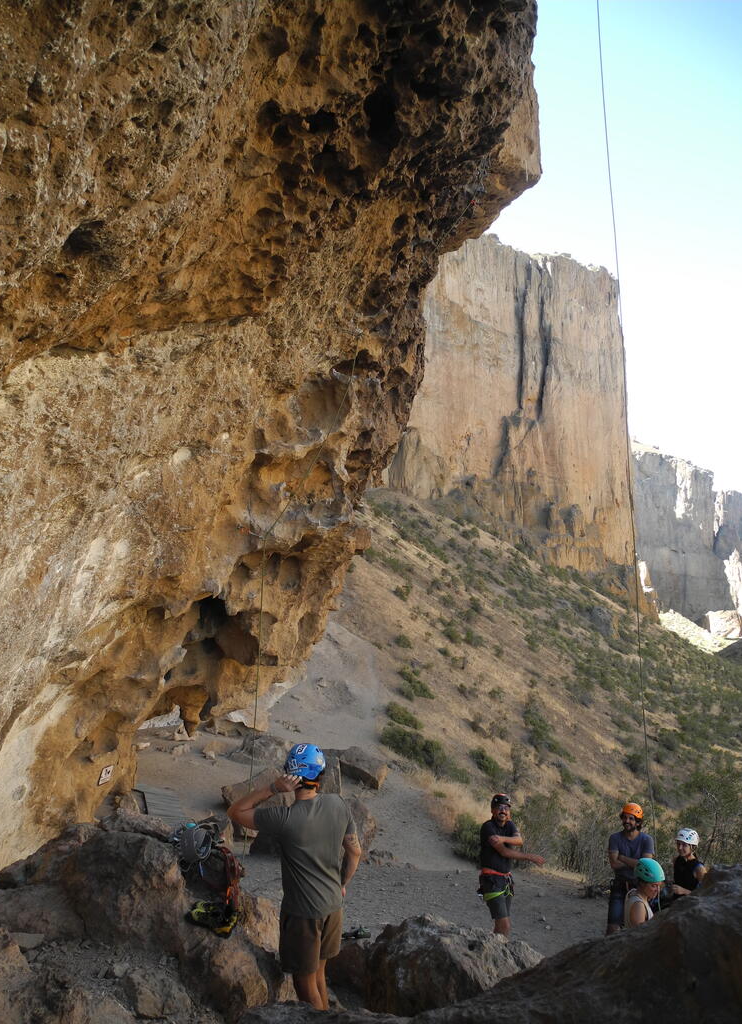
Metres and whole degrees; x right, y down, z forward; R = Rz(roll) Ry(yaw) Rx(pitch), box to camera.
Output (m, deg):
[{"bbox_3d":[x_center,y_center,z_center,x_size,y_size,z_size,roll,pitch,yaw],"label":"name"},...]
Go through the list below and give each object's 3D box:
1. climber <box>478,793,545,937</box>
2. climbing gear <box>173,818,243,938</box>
[{"bbox_3d":[1.425,3.760,8.292,0.540,1.780,0.540,11,-16,-38],"label":"climber"},{"bbox_3d":[-1.013,2.244,5.100,0.420,0.600,0.360,5,-14,-17],"label":"climbing gear"}]

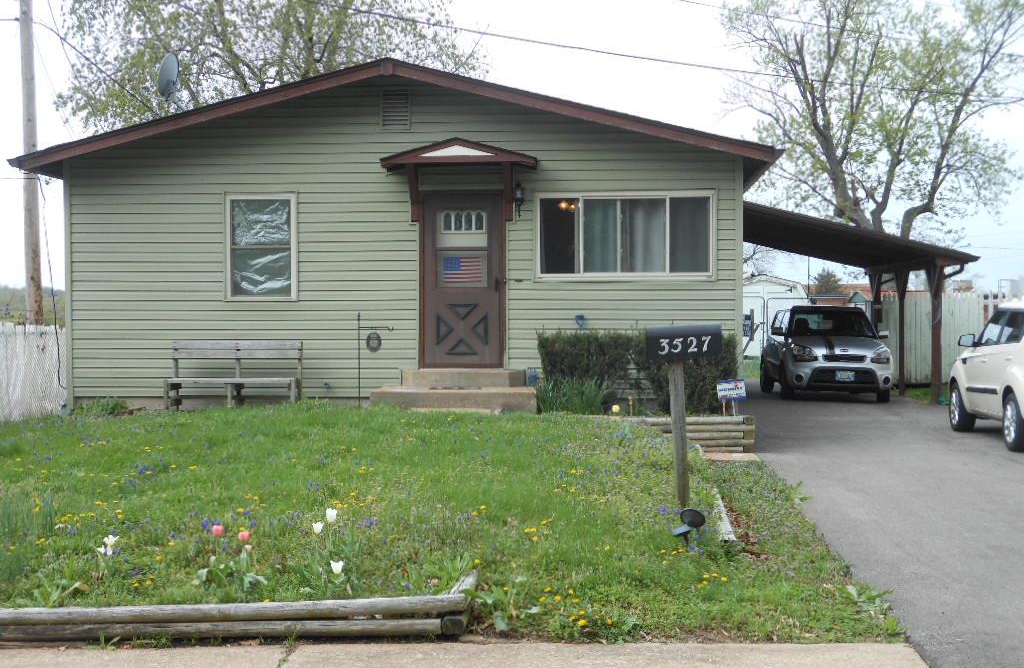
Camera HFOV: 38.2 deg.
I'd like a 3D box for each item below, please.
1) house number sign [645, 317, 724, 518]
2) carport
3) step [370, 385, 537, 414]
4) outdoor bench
[{"bbox_3d":[1.126,0.555,9.713,0.500,1.270,0.180,0,2,5],"label":"house number sign"},{"bbox_3d":[5.648,-0.590,26.524,3.850,3.300,7.300,0,2,5],"label":"carport"},{"bbox_3d":[-0.599,0.755,16.815,1.850,0.250,0.950,0,2,5],"label":"step"},{"bbox_3d":[-3.208,0.479,17.059,1.540,0.790,0.520,0,2,5],"label":"outdoor bench"}]

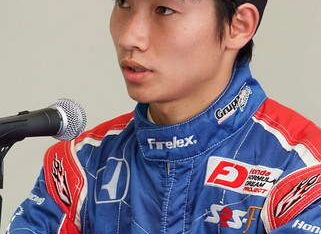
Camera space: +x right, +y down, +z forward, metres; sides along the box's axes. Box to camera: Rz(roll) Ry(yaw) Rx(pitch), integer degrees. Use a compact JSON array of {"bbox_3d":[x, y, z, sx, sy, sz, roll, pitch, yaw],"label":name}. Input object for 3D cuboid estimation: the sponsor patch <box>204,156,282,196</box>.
[{"bbox_3d":[0.103,0.073,2.960,0.094,0.040,0.012,9,-14,14],"label":"sponsor patch"}]

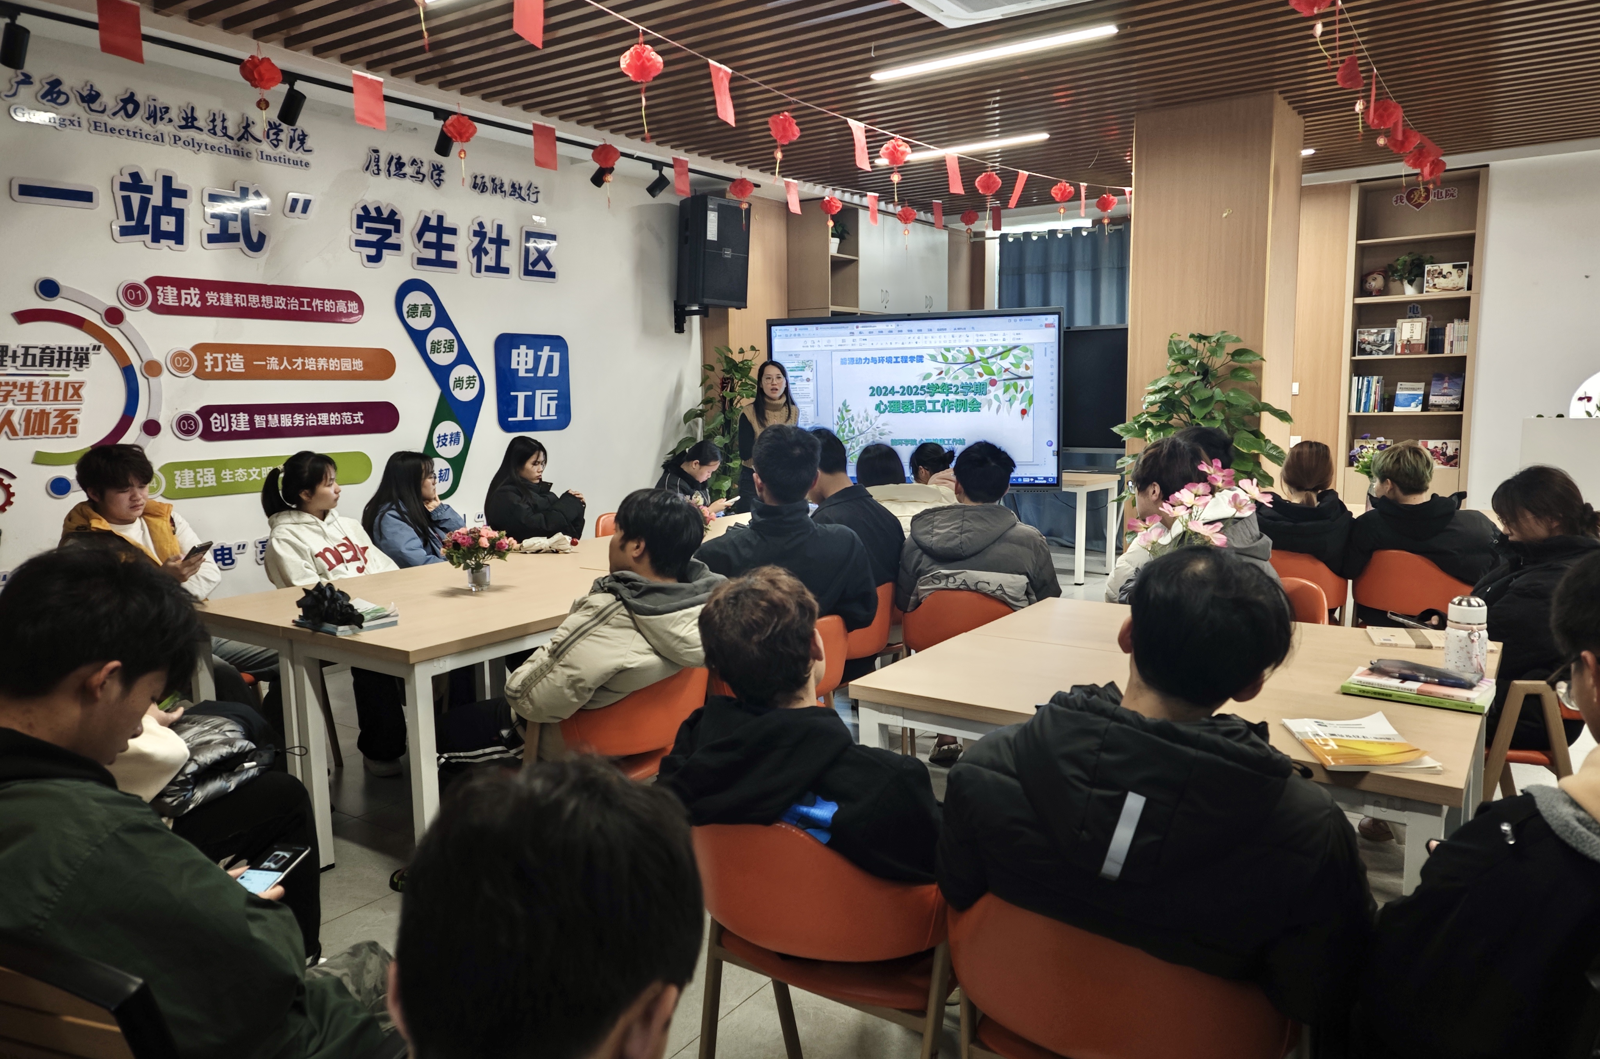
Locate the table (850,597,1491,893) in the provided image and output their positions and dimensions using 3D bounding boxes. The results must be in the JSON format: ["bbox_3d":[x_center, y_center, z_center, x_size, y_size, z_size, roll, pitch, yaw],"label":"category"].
[{"bbox_3d":[0.959,0.694,2.630,1.200,0.750,1.200,4,9,35],"label":"table"}]

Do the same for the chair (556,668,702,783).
[{"bbox_3d":[-0.485,0.690,2.782,0.540,0.770,0.550,5,9,40],"label":"chair"}]

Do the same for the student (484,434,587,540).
[{"bbox_3d":[-1.184,0.188,5.010,0.760,1.240,0.480,1,7,16],"label":"student"}]

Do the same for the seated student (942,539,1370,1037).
[{"bbox_3d":[0.573,0.592,1.587,0.580,1.200,0.800,4,9,33],"label":"seated student"}]

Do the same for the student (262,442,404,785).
[{"bbox_3d":[-1.779,0.320,4.082,0.800,1.230,0.490,2,8,25],"label":"student"}]

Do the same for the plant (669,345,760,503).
[{"bbox_3d":[-0.502,-0.310,6.841,0.700,1.750,0.700,4,9,34],"label":"plant"}]

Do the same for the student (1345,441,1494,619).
[{"bbox_3d":[2.456,0.236,4.251,0.560,1.190,0.780,4,9,36],"label":"student"}]

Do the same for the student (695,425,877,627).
[{"bbox_3d":[0.011,0.320,3.363,0.520,1.310,0.780,0,7,5],"label":"student"}]

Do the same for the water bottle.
[{"bbox_3d":[1.477,0.248,2.351,0.092,0.185,0.092,4,9,33],"label":"water bottle"}]

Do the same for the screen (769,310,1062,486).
[{"bbox_3d":[0.746,-0.843,7.090,1.960,1.155,0.100,1,8,15],"label":"screen"}]

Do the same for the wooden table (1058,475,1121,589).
[{"bbox_3d":[1.690,-0.018,7.947,1.200,0.750,0.600,4,9,33],"label":"wooden table"}]

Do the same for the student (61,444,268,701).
[{"bbox_3d":[-2.160,0.349,3.588,0.770,1.280,0.540,2,8,23],"label":"student"}]

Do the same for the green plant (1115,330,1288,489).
[{"bbox_3d":[2.198,-0.248,5.846,0.950,1.720,0.900,4,9,33],"label":"green plant"}]

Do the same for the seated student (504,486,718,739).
[{"bbox_3d":[-0.529,0.475,2.857,0.820,1.180,0.540,5,9,41],"label":"seated student"}]

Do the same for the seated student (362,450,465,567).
[{"bbox_3d":[-1.555,0.250,4.623,0.750,1.190,0.480,0,7,5],"label":"seated student"}]

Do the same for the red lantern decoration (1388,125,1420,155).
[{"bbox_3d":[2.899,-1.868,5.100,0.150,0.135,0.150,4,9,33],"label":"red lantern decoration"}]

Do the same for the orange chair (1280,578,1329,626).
[{"bbox_3d":[1.488,0.552,3.582,0.530,0.770,0.520,1,8,18],"label":"orange chair"}]

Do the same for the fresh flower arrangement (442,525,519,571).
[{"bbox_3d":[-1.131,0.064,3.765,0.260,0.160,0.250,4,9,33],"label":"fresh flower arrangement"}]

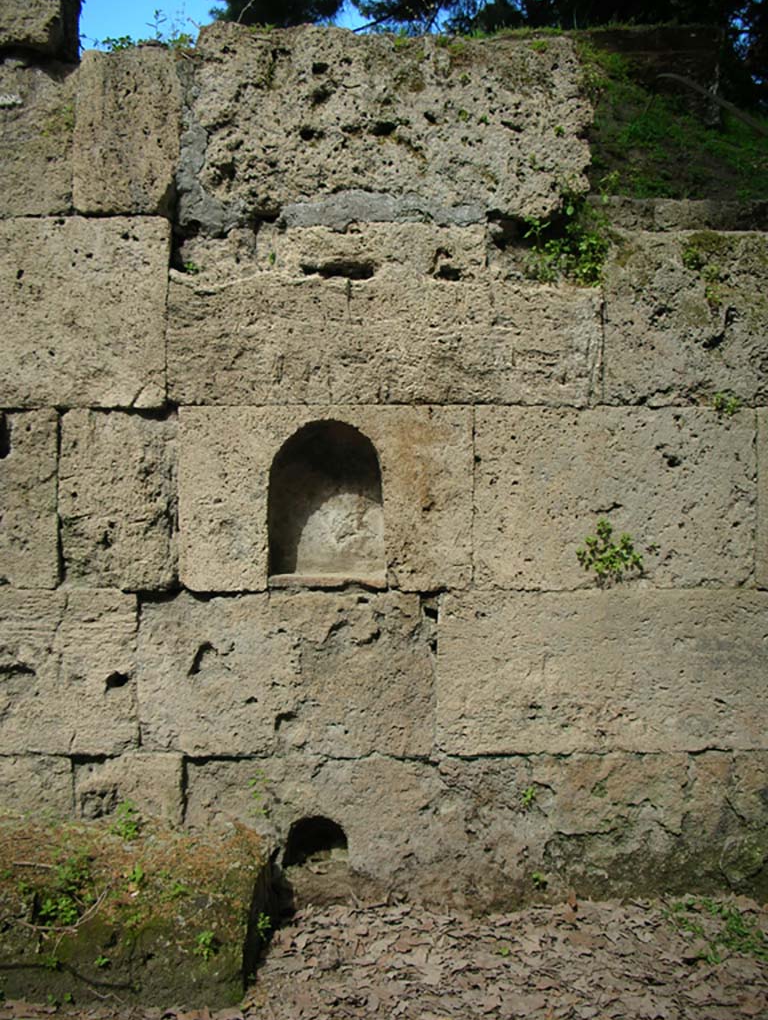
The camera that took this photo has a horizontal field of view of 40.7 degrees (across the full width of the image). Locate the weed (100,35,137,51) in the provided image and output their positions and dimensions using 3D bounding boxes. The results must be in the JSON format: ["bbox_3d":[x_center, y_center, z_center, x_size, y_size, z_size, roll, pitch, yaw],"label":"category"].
[{"bbox_3d":[-0.987,-1.738,3.905,0.134,0.059,0.110,0,0,0],"label":"weed"}]

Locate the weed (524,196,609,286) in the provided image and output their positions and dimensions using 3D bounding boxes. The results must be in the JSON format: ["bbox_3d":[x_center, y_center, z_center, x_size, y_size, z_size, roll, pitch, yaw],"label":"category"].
[{"bbox_3d":[0.702,-1.032,3.980,0.338,0.346,0.220,0,0,0],"label":"weed"}]

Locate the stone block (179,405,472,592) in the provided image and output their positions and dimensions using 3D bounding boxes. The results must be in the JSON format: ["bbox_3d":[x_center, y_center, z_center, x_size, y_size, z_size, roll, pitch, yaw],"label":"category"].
[{"bbox_3d":[-0.213,-0.042,4.040,1.075,0.683,0.480,0,0,0],"label":"stone block"}]

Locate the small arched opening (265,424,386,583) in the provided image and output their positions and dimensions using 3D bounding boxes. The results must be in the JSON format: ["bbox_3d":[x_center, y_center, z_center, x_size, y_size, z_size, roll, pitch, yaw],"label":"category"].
[{"bbox_3d":[-0.219,-0.031,4.105,0.450,0.642,0.250,0,0,0],"label":"small arched opening"}]

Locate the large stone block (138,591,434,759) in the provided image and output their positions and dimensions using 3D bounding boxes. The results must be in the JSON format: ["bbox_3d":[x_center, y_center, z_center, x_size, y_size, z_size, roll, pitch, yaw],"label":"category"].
[{"bbox_3d":[-0.373,0.628,4.205,1.142,0.638,0.450,0,0,0],"label":"large stone block"}]

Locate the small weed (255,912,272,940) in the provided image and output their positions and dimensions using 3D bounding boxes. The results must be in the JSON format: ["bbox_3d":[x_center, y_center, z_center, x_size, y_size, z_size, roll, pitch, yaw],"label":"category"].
[{"bbox_3d":[-0.407,1.408,3.500,0.061,0.095,0.060,0,0,0],"label":"small weed"}]

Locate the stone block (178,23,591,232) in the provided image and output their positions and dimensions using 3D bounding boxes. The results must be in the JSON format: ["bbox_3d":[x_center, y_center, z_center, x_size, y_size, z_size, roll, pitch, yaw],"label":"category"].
[{"bbox_3d":[0.002,-1.404,4.075,1.512,0.756,0.550,0,0,0],"label":"stone block"}]

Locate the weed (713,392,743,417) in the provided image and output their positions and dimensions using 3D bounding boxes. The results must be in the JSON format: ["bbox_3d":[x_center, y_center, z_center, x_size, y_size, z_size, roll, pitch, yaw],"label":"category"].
[{"bbox_3d":[1.241,-0.381,3.780,0.108,0.087,0.080,0,0,0],"label":"weed"}]

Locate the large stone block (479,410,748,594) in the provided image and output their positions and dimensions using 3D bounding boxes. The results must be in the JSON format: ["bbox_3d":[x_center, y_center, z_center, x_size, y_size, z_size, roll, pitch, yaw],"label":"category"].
[{"bbox_3d":[0.850,-0.044,4.040,1.035,0.672,0.480,0,0,0],"label":"large stone block"}]

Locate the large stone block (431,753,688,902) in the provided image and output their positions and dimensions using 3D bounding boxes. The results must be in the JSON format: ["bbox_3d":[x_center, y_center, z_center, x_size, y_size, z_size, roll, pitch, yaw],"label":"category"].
[{"bbox_3d":[0.690,1.219,4.205,0.976,0.573,0.450,0,0,0],"label":"large stone block"}]

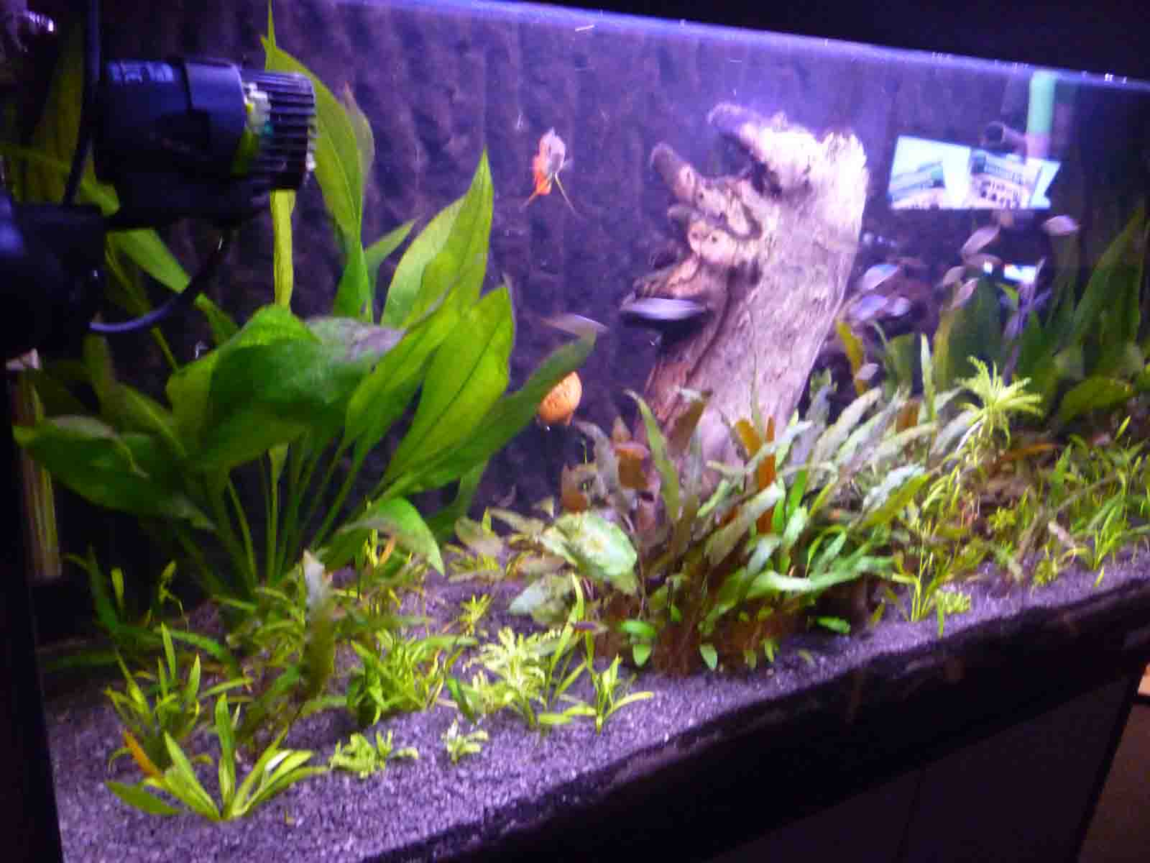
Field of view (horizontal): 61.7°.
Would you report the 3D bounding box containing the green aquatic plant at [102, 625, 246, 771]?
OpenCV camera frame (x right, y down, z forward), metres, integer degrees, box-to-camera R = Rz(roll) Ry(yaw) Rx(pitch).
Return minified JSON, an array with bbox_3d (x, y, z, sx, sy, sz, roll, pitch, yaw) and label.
[{"bbox_3d":[-0.279,0.186,0.683,0.090,0.088,0.075,5,19,0],"label":"green aquatic plant"}]

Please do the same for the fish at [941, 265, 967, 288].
[{"bbox_3d":[0.405,-0.166,1.030,0.037,0.013,0.007,-36,34,-15],"label":"fish"}]

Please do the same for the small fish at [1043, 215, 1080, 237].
[{"bbox_3d":[0.540,-0.228,1.070,0.047,0.018,0.009,-3,21,-18],"label":"small fish"}]

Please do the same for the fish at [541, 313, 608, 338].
[{"bbox_3d":[-0.001,-0.101,0.920,0.069,0.015,0.012,12,17,-15],"label":"fish"}]

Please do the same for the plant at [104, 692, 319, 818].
[{"bbox_3d":[-0.234,0.217,0.649,0.132,0.065,0.100,5,19,0],"label":"plant"}]

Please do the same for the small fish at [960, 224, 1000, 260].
[{"bbox_3d":[0.437,-0.205,1.040,0.057,0.018,0.010,-40,36,-15],"label":"small fish"}]

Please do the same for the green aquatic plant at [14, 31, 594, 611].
[{"bbox_3d":[-0.228,-0.102,0.830,0.430,0.440,0.310,5,19,0],"label":"green aquatic plant"}]

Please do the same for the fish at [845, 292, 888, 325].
[{"bbox_3d":[0.304,-0.128,1.000,0.055,0.018,0.010,-28,29,-15],"label":"fish"}]

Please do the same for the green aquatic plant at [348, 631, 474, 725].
[{"bbox_3d":[-0.128,0.186,0.751,0.093,0.057,0.075,5,19,0],"label":"green aquatic plant"}]

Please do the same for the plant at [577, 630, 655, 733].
[{"bbox_3d":[0.031,0.192,0.732,0.056,0.068,0.050,5,19,0],"label":"plant"}]

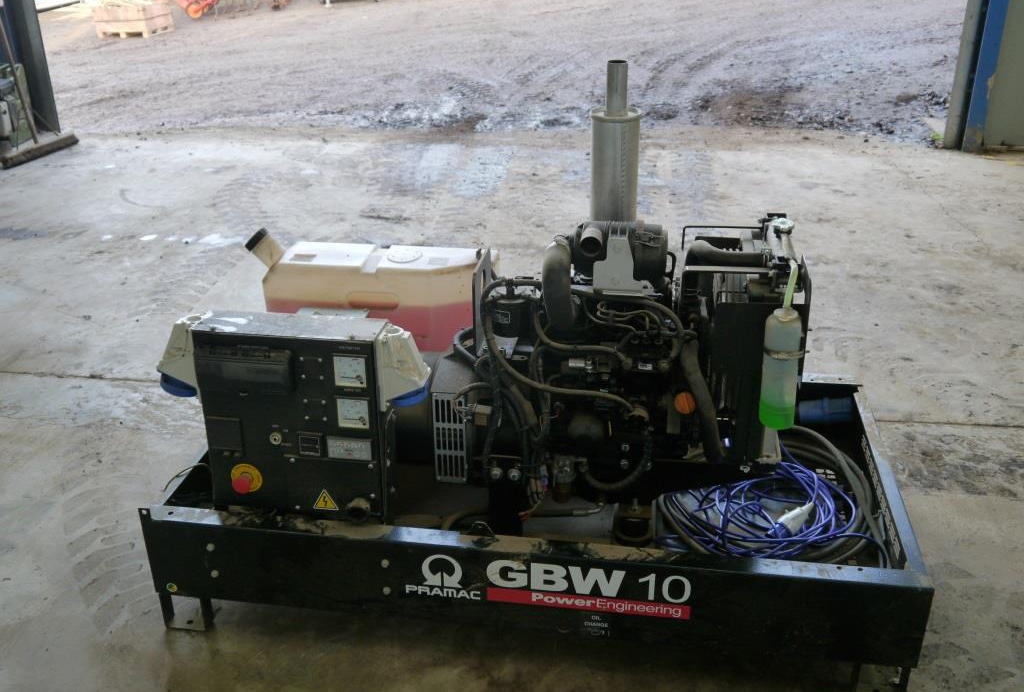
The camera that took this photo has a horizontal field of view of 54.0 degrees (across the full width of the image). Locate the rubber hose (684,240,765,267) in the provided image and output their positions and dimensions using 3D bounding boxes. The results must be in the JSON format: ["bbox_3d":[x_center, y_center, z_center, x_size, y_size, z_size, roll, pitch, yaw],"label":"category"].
[{"bbox_3d":[0.453,-0.191,2.153,0.160,0.066,0.059,3,25,8],"label":"rubber hose"}]

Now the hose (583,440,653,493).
[{"bbox_3d":[0.238,0.266,2.259,0.146,0.115,0.055,3,25,8],"label":"hose"}]

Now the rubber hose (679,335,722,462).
[{"bbox_3d":[0.407,0.120,2.183,0.092,0.285,0.086,3,25,8],"label":"rubber hose"}]

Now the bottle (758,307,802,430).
[{"bbox_3d":[0.556,0.042,2.078,0.074,0.252,0.076,3,25,8],"label":"bottle"}]

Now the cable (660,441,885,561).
[{"bbox_3d":[0.611,0.400,2.432,0.478,0.117,0.409,3,25,8],"label":"cable"}]

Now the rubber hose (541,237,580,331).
[{"bbox_3d":[0.105,-0.131,2.160,0.074,0.191,0.107,3,25,8],"label":"rubber hose"}]

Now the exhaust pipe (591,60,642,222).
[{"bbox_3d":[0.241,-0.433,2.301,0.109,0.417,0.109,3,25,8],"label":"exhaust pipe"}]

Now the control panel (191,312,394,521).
[{"bbox_3d":[-0.450,0.167,2.142,0.386,0.454,0.105,3,25,8],"label":"control panel"}]

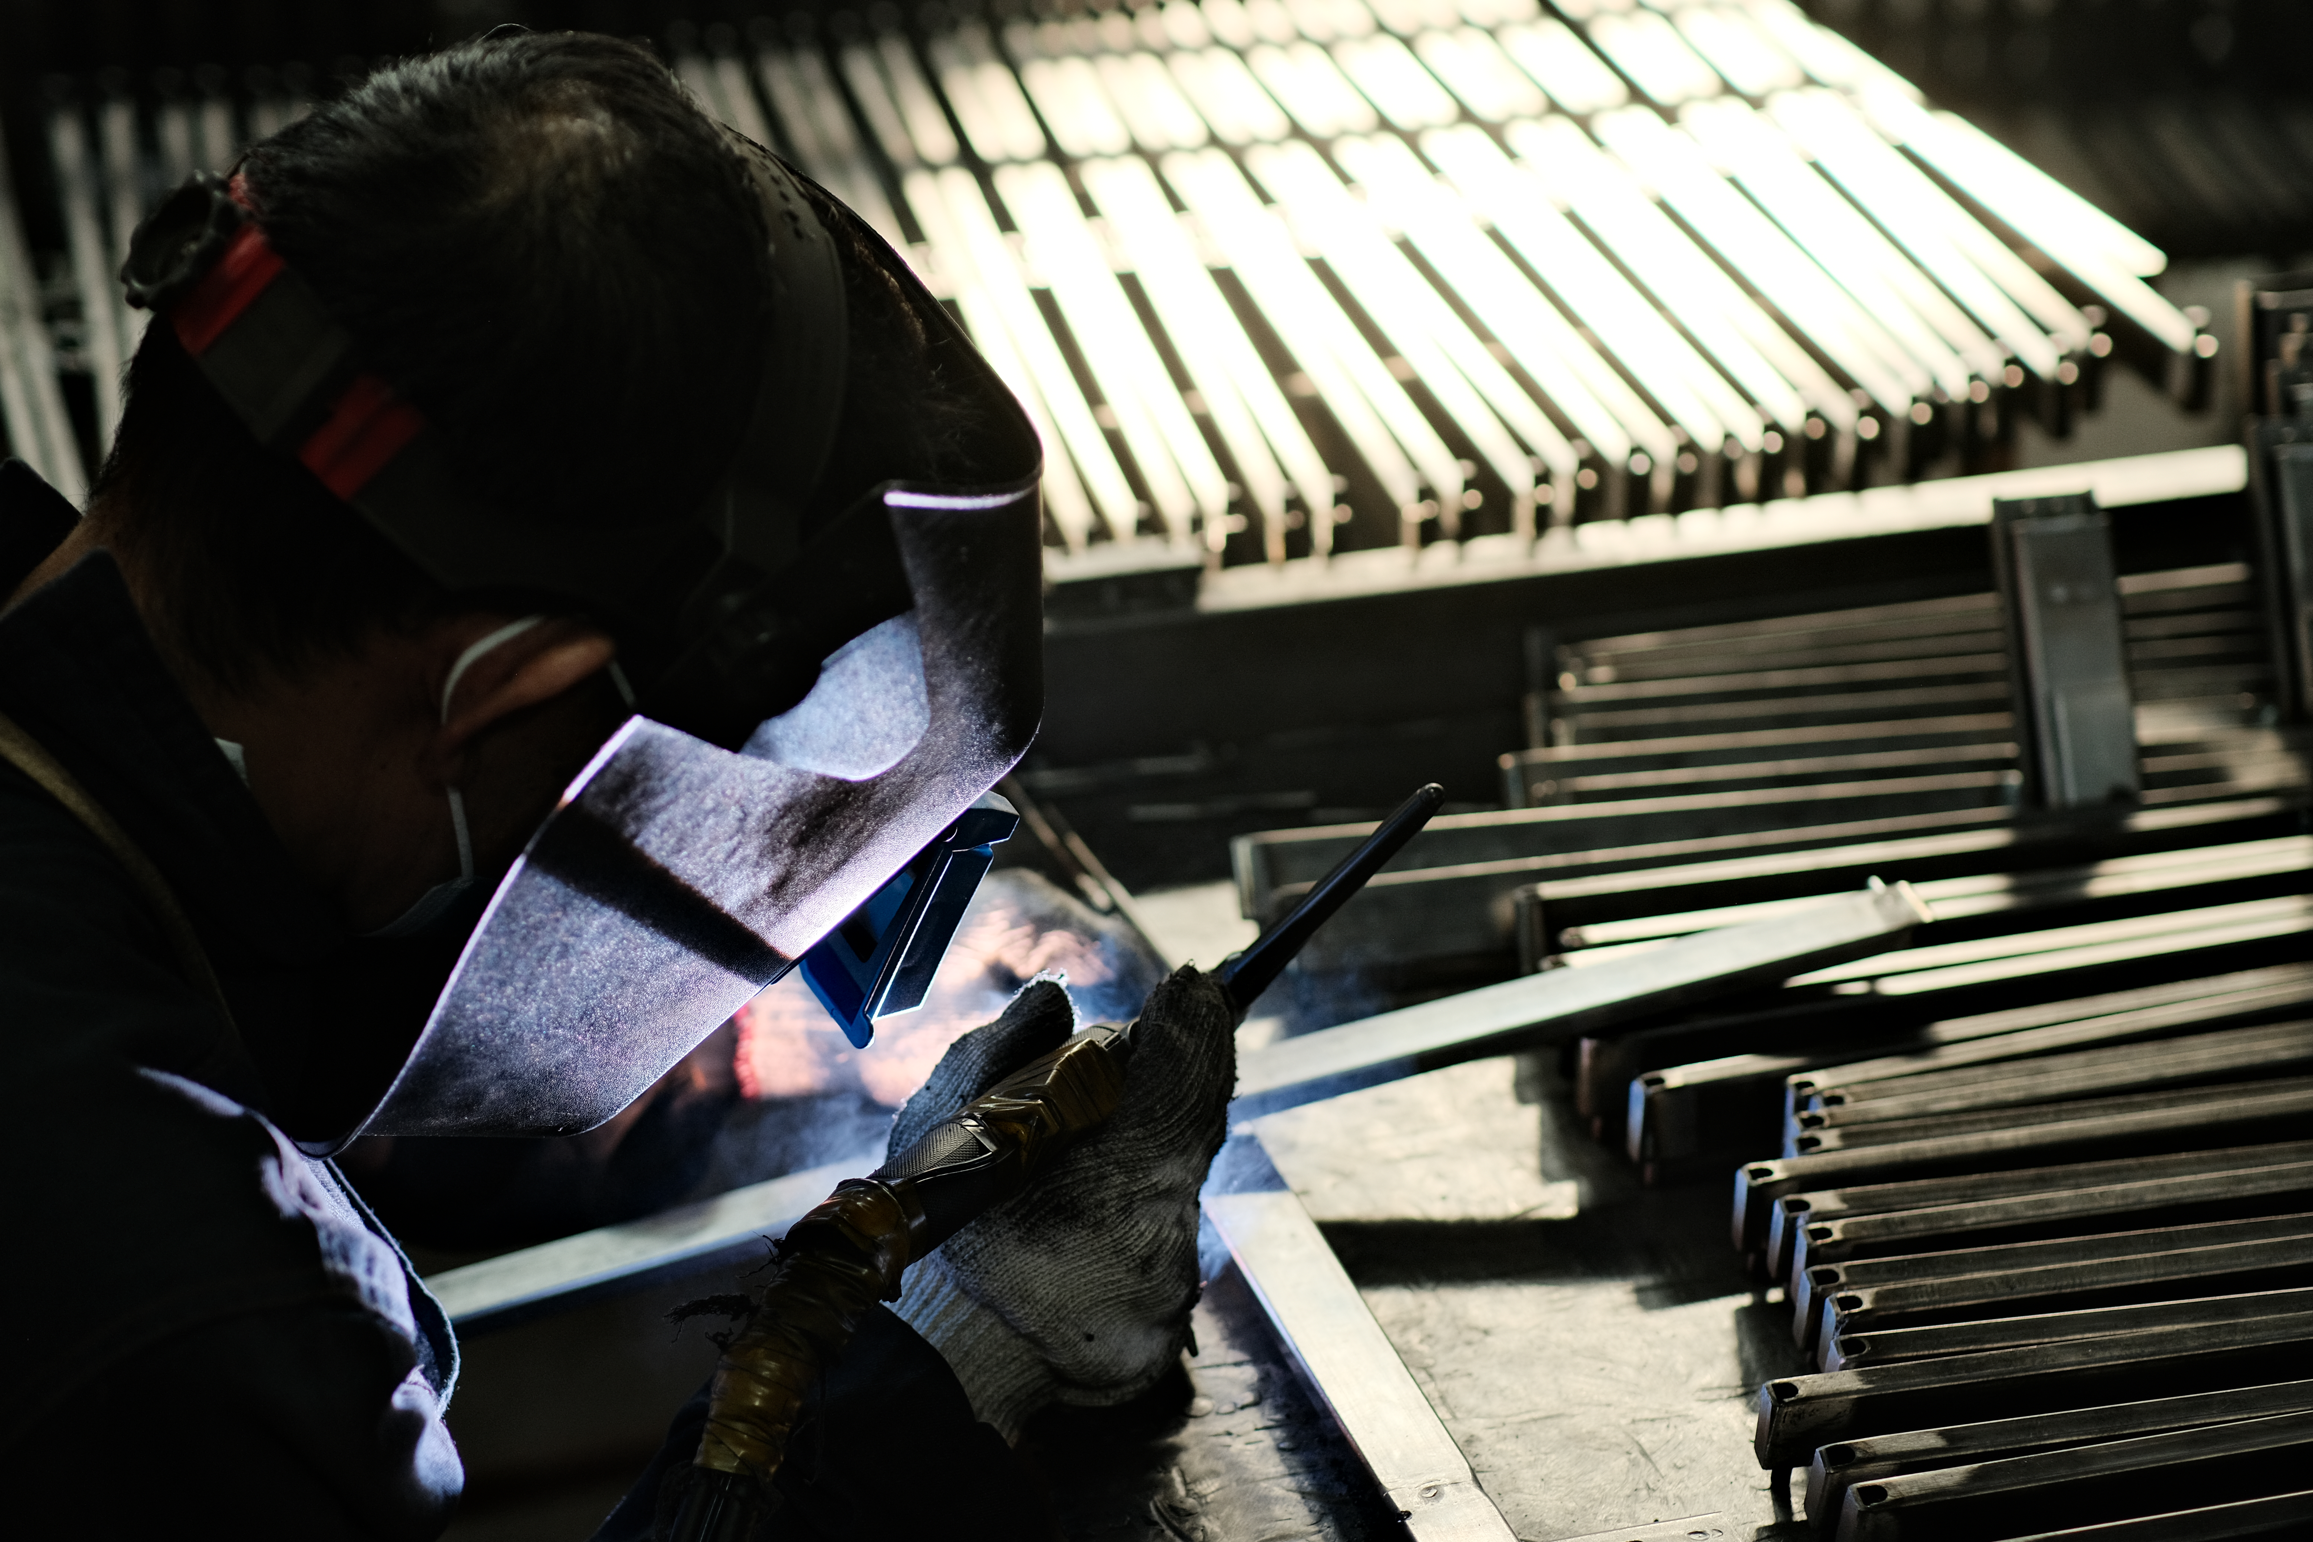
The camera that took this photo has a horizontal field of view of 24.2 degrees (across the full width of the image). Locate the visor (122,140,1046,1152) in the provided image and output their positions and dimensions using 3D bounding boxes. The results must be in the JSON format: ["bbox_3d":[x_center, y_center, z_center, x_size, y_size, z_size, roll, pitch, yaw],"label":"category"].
[{"bbox_3d":[-0.179,-0.049,1.542,0.285,0.330,0.235,-41,40,1],"label":"visor"}]

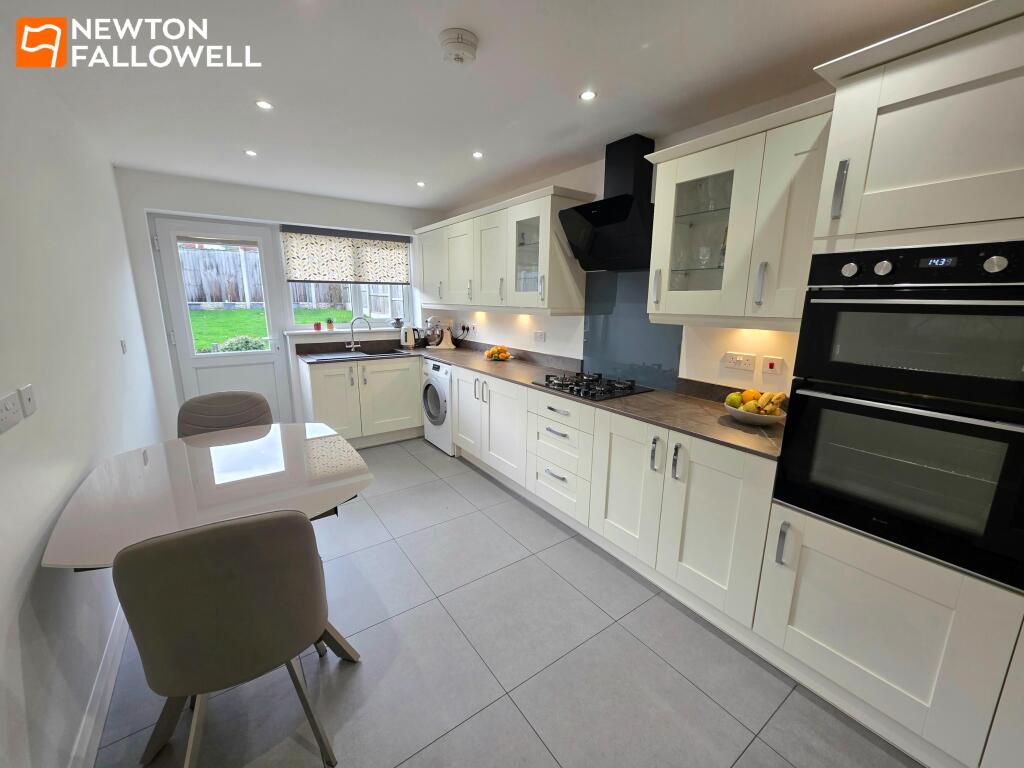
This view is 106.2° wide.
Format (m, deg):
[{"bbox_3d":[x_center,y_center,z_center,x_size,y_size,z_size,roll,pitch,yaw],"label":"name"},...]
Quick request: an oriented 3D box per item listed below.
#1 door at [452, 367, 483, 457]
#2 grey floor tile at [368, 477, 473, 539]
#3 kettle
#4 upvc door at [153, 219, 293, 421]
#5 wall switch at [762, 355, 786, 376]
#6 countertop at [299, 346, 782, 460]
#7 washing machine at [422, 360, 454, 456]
[{"bbox_3d":[-0.390,0.242,3.356,0.020,0.720,0.492,-8,15,-36],"label":"door"},{"bbox_3d":[-0.652,0.865,2.765,0.600,0.010,0.600,-9,15,-36],"label":"grey floor tile"},{"bbox_3d":[-1.071,-0.490,4.088,0.205,0.235,0.150,-3,13,-15],"label":"kettle"},{"bbox_3d":[-2.595,-0.396,3.576,0.820,2.086,0.070,-8,15,-36],"label":"upvc door"},{"bbox_3d":[1.308,-0.089,1.932,0.010,0.084,0.086,-8,15,-36],"label":"wall switch"},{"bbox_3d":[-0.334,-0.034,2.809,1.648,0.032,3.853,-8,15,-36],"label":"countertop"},{"bbox_3d":[-0.488,0.180,3.870,0.575,0.850,0.597,-9,15,-36],"label":"washing machine"}]

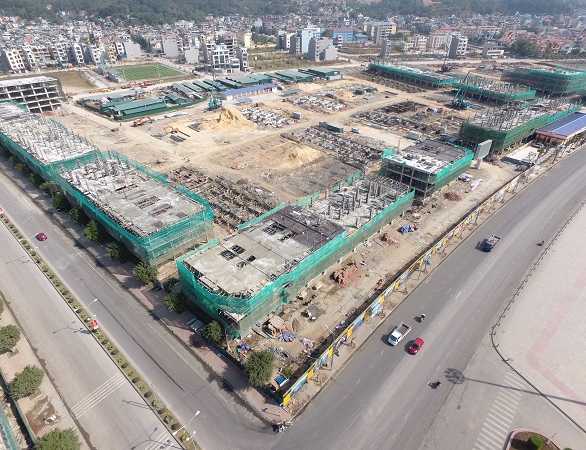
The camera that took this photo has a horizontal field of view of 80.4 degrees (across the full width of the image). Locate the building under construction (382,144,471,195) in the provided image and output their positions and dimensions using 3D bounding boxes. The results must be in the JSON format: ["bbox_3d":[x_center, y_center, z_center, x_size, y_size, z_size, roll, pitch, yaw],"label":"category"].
[{"bbox_3d":[47.370,-19.300,122.940,28.890,10.370,18.090,-26,41,-35],"label":"building under construction"}]

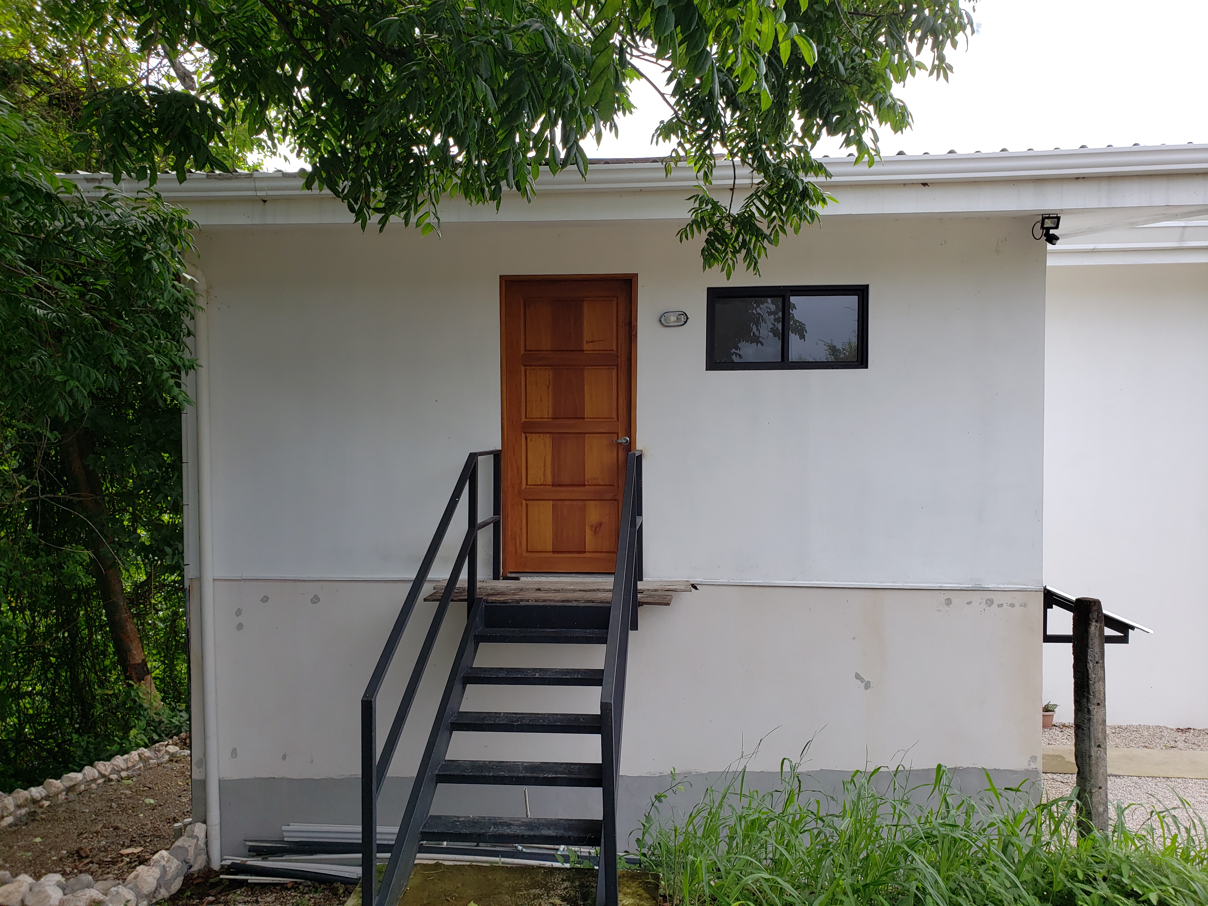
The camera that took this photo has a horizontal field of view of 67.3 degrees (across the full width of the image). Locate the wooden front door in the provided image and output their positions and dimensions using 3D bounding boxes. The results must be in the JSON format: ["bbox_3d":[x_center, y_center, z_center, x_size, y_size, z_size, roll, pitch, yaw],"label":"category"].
[{"bbox_3d":[-0.250,-0.197,6.562,0.987,2.166,0.090,0,2,5],"label":"wooden front door"}]

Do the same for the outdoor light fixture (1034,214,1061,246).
[{"bbox_3d":[3.002,-1.511,6.128,0.140,0.190,0.120,0,2,-2],"label":"outdoor light fixture"}]

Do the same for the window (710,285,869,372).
[{"bbox_3d":[1.289,-0.880,6.397,1.124,0.588,0.070,0,2,5],"label":"window"}]

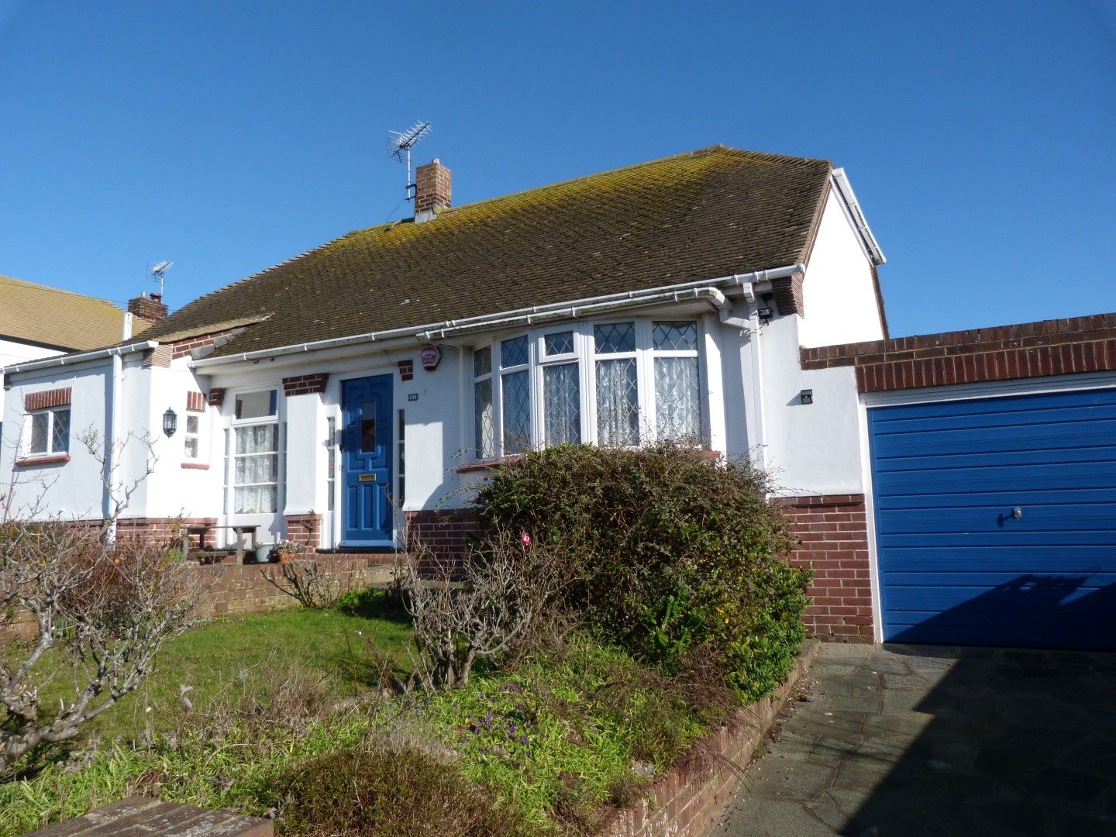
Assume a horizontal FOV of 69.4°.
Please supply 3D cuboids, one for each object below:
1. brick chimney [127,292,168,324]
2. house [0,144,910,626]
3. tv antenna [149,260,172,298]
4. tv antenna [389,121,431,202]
[{"bbox_3d":[-10.668,-2.876,20.981,0.470,0.820,0.780,-5,-8,26],"label":"brick chimney"},{"bbox_3d":[-0.789,-0.797,12.450,10.200,6.450,9.450,-5,-8,26],"label":"house"},{"bbox_3d":[-10.535,-3.653,21.406,0.420,1.250,1.250,5,-10,-43],"label":"tv antenna"},{"bbox_3d":[-2.542,-4.473,13.928,0.400,1.400,1.420,4,-9,-37],"label":"tv antenna"}]

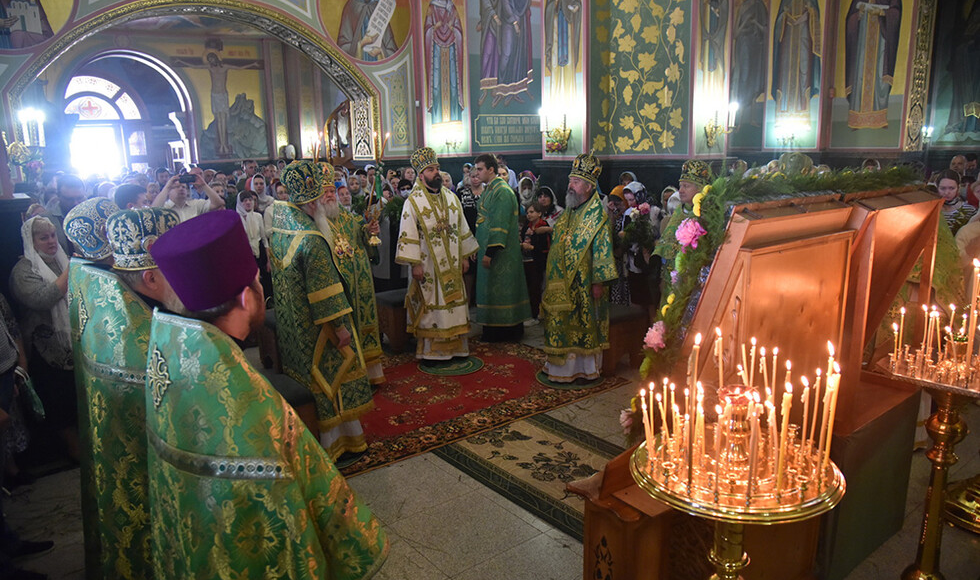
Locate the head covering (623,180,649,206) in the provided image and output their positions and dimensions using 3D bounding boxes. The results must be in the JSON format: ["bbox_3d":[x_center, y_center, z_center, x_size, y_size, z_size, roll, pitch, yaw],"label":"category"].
[{"bbox_3d":[1.527,-1.016,6.800,0.220,0.270,0.250,9,15,41],"label":"head covering"}]

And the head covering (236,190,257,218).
[{"bbox_3d":[-2.576,-0.915,6.900,0.210,0.300,0.250,-9,13,-33],"label":"head covering"}]

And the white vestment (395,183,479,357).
[{"bbox_3d":[-0.495,-0.183,6.073,0.770,1.633,0.460,-9,14,-34],"label":"white vestment"}]

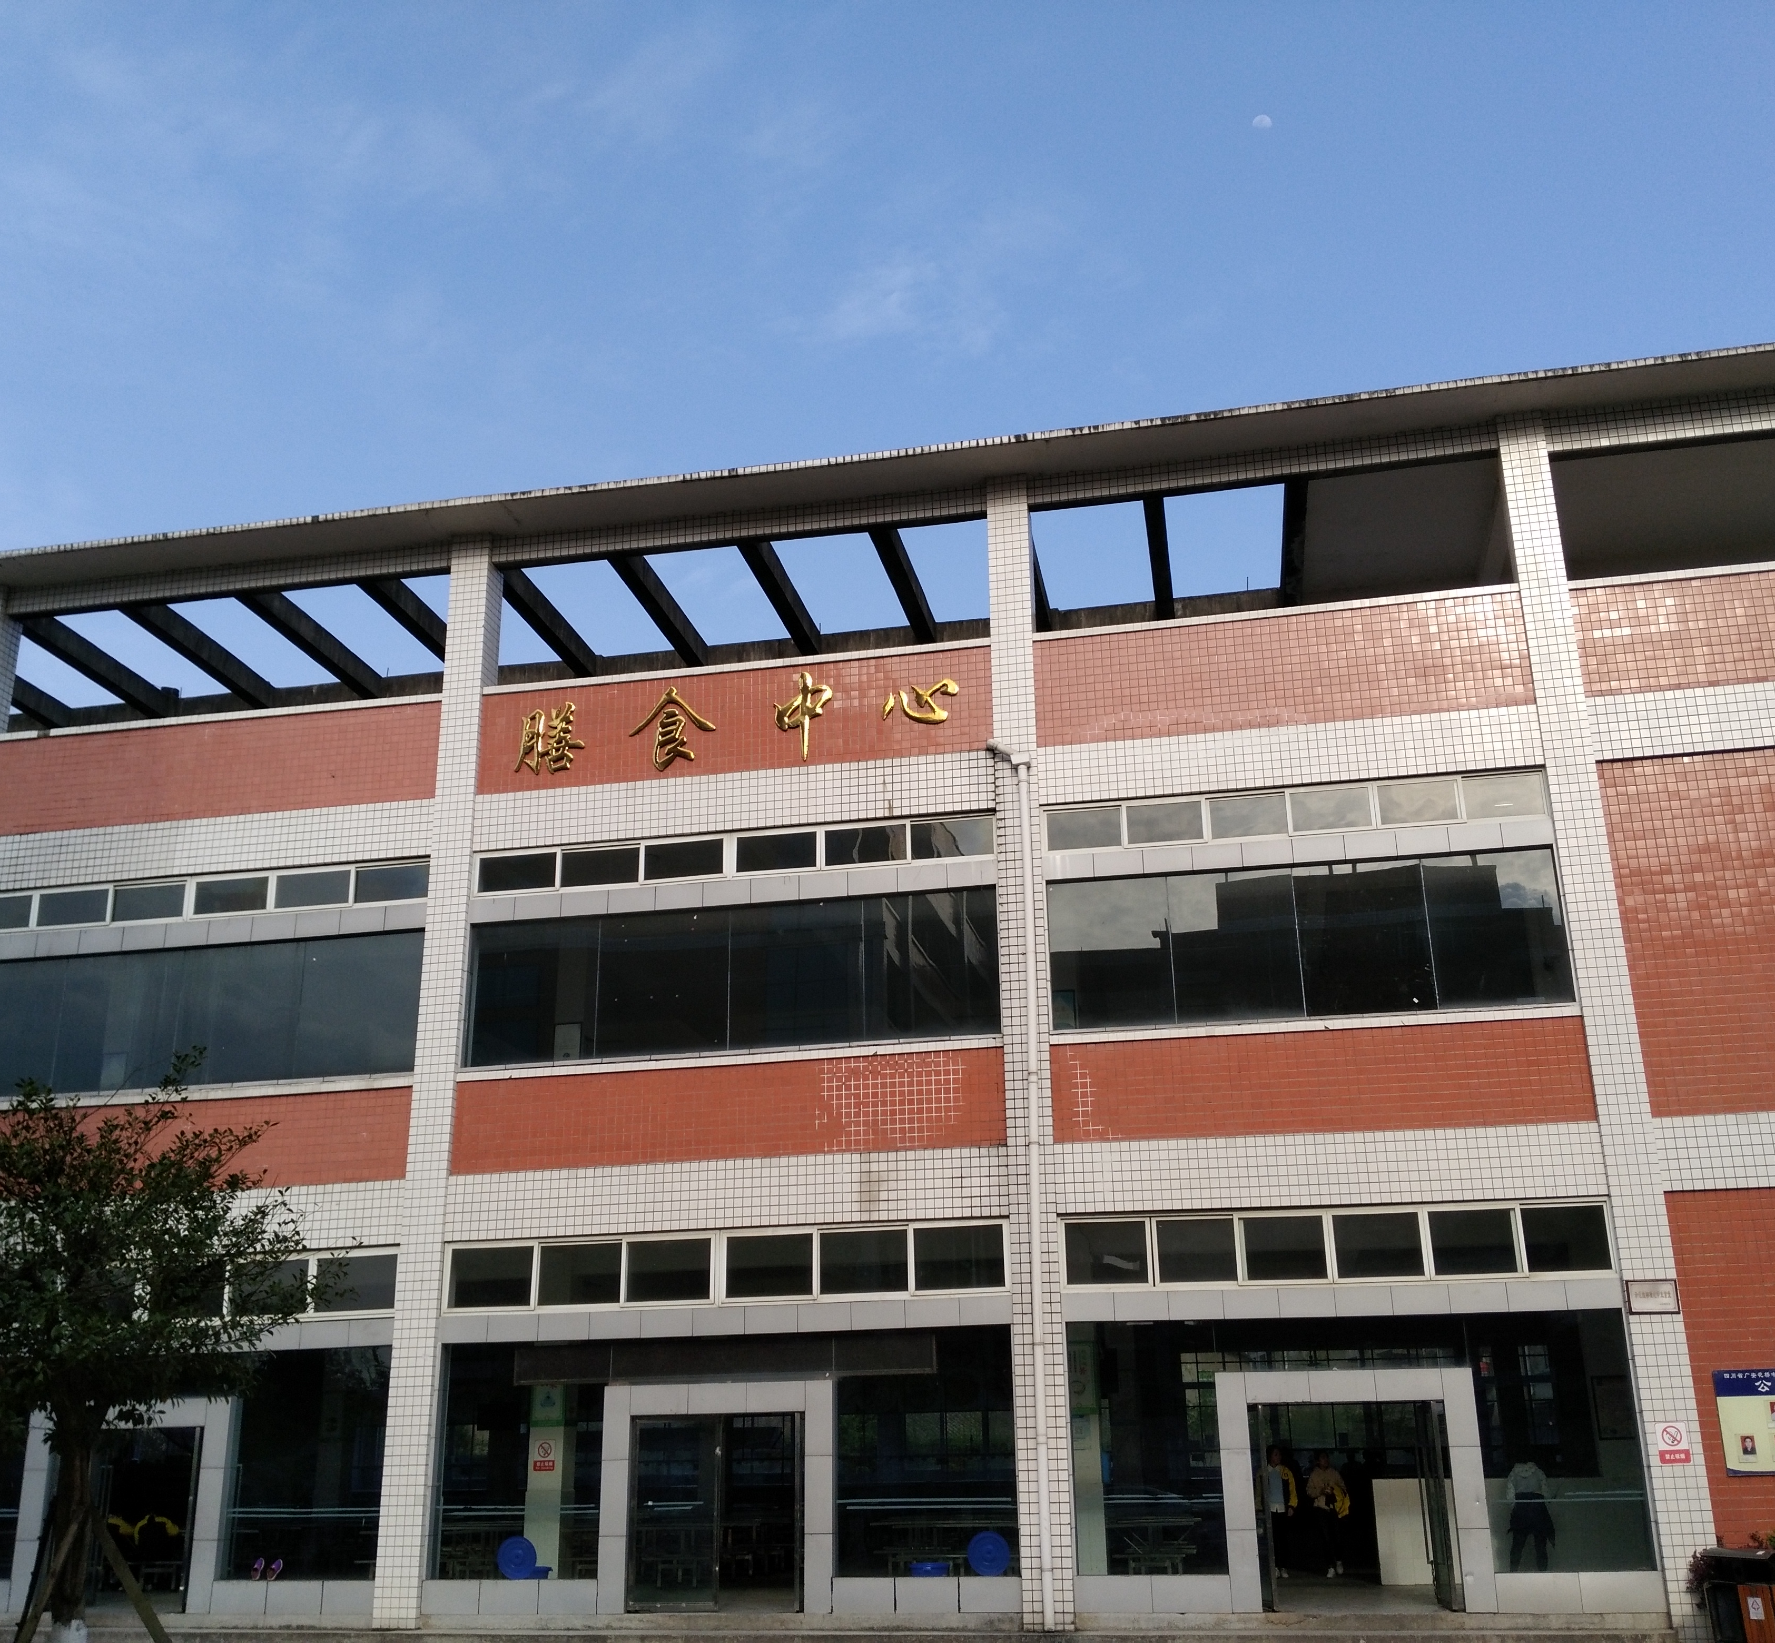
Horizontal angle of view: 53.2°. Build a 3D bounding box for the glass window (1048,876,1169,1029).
[{"bbox_3d":[2.660,1.589,21.461,1.365,1.809,0.083,-5,-19,10],"label":"glass window"}]

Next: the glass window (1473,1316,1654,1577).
[{"bbox_3d":[7.176,6.573,18.859,1.498,2.612,0.100,-5,-19,11],"label":"glass window"}]

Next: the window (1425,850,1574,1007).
[{"bbox_3d":[7.104,1.260,20.696,1.490,1.790,0.090,-5,-19,10],"label":"window"}]

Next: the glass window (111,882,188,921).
[{"bbox_3d":[-10.053,1.094,24.095,1.042,0.482,0.080,-5,-19,10],"label":"glass window"}]

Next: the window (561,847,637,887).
[{"bbox_3d":[-3.733,0.587,22.937,1.009,0.478,0.100,-5,-19,11],"label":"window"}]

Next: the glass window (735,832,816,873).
[{"bbox_3d":[-1.412,0.399,22.309,1.045,0.434,0.080,-5,-19,11],"label":"glass window"}]

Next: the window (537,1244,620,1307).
[{"bbox_3d":[-3.722,5.472,21.400,1.040,0.730,0.100,-5,-19,10],"label":"window"}]

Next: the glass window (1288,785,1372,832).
[{"bbox_3d":[5.244,-0.152,21.022,0.902,0.497,0.080,-5,-19,11],"label":"glass window"}]

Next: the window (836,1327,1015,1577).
[{"bbox_3d":[0.417,7.142,20.087,2.020,2.630,0.090,-5,-19,10],"label":"window"}]

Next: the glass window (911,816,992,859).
[{"bbox_3d":[0.815,0.199,22.246,1.040,0.480,0.100,-5,-19,10],"label":"glass window"}]

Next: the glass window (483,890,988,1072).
[{"bbox_3d":[-2.030,1.997,22.304,6.827,1.842,0.083,-5,-19,10],"label":"glass window"}]

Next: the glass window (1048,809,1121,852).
[{"bbox_3d":[2.405,0.105,21.778,0.901,0.480,0.100,-5,-19,11],"label":"glass window"}]

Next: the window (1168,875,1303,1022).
[{"bbox_3d":[4.063,1.465,20.852,1.451,1.733,0.060,-5,-19,11],"label":"window"}]

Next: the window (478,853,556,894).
[{"bbox_3d":[-4.836,0.681,23.125,1.063,0.480,0.080,-5,-19,10],"label":"window"}]

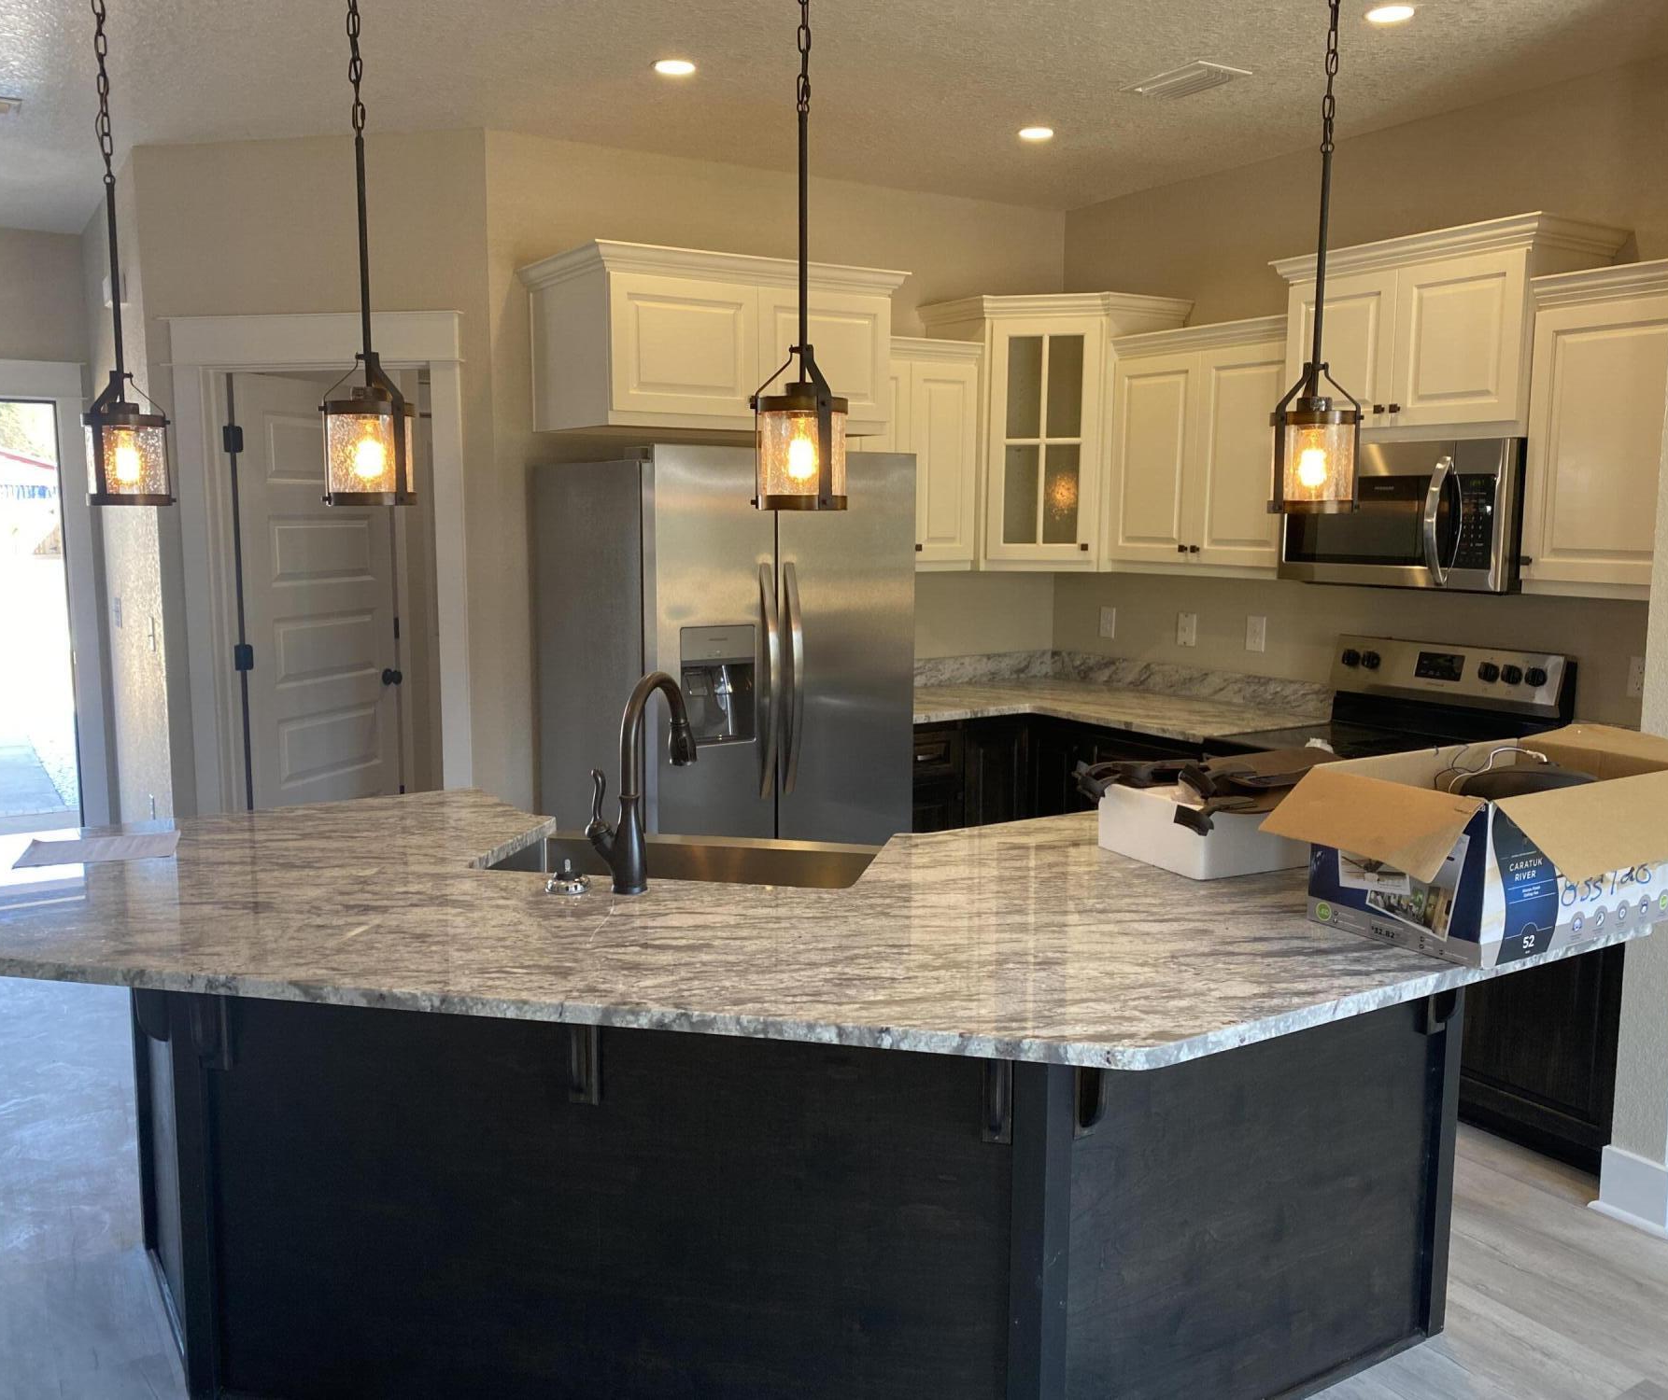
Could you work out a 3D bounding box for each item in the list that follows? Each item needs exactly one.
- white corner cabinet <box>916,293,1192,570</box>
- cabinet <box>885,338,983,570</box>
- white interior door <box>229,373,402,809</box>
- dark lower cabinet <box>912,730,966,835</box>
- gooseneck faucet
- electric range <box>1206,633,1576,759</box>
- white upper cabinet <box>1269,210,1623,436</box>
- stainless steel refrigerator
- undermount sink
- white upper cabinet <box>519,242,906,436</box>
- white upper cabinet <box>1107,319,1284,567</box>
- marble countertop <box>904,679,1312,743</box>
[{"bbox_3d":[0.814,-0.976,5.271,0.993,0.953,0.779,2,8,13],"label":"white corner cabinet"},{"bbox_3d":[0.188,-0.857,4.947,0.547,0.783,0.373,-4,9,-31],"label":"cabinet"},{"bbox_3d":[-1.883,-0.148,5.217,0.038,2.030,0.775,4,9,22],"label":"white interior door"},{"bbox_3d":[0.146,0.478,4.994,0.310,0.880,0.630,-5,9,-31],"label":"dark lower cabinet"},{"bbox_3d":[-0.353,0.131,2.563,0.120,0.374,0.294,3,8,16],"label":"gooseneck faucet"},{"bbox_3d":[1.534,0.451,4.024,0.680,1.203,0.757,-4,9,-31],"label":"electric range"},{"bbox_3d":[1.689,-0.994,3.951,0.390,0.540,0.860,-5,9,-31],"label":"white upper cabinet"},{"bbox_3d":[-0.343,0.114,4.389,0.840,1.765,0.910,-5,9,-31],"label":"stainless steel refrigerator"},{"bbox_3d":[-0.296,0.446,2.832,0.800,0.240,0.490,2,8,13],"label":"undermount sink"},{"bbox_3d":[-0.375,-1.085,4.404,1.044,0.493,0.647,-4,9,-31],"label":"white upper cabinet"},{"bbox_3d":[1.285,-0.805,4.608,0.373,0.783,0.747,-4,9,-31],"label":"white upper cabinet"},{"bbox_3d":[0.749,0.044,4.788,1.210,0.032,1.439,-4,9,-31],"label":"marble countertop"}]

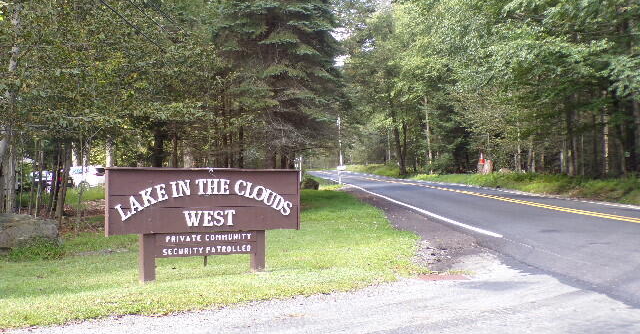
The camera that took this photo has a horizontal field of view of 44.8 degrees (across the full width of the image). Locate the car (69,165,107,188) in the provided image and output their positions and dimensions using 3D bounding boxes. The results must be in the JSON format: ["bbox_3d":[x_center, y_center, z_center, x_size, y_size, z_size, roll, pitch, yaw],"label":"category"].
[{"bbox_3d":[-13.800,0.800,50.500,4.600,1.700,1.850,0,0,0],"label":"car"}]

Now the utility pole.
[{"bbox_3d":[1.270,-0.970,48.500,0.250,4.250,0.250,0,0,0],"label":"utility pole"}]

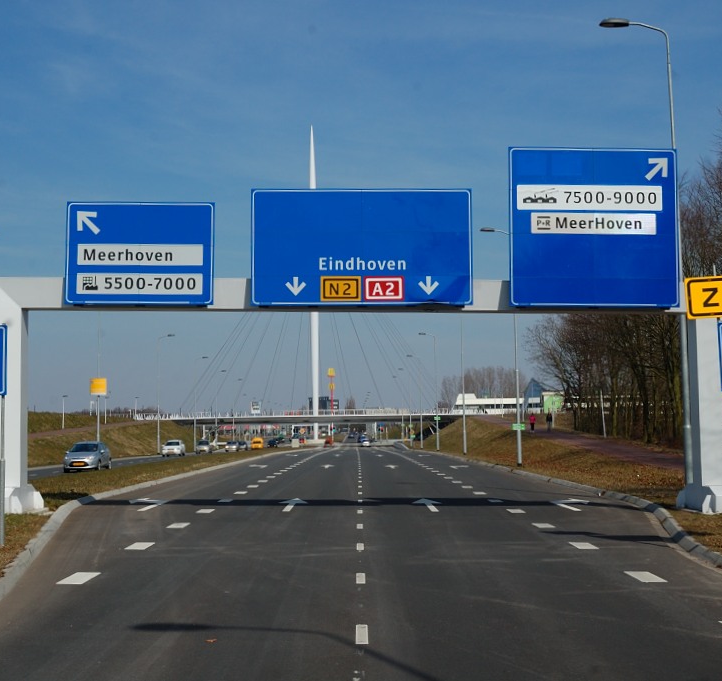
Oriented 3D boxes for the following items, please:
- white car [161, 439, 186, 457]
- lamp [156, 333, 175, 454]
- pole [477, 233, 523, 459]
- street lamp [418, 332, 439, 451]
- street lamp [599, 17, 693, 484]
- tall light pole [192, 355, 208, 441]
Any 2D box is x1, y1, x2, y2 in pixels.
[{"bbox_3d":[-16.752,9.690,99.701,1.770,1.480,4.350,-1,-5,-3],"label":"white car"},{"bbox_3d":[-19.433,5.383,111.085,1.820,12.000,0.360,-1,-5,0],"label":"lamp"},{"bbox_3d":[7.039,0.299,55.829,1.820,12.000,0.350,-1,-5,0],"label":"pole"},{"bbox_3d":[6.919,5.272,113.327,1.820,12.000,0.350,-1,-5,0],"label":"street lamp"},{"bbox_3d":[6.944,-2.072,27.253,1.840,12.000,0.380,-1,-5,0],"label":"street lamp"},{"bbox_3d":[-20.136,8.036,140.184,1.820,12.000,0.360,-1,-5,0],"label":"tall light pole"}]

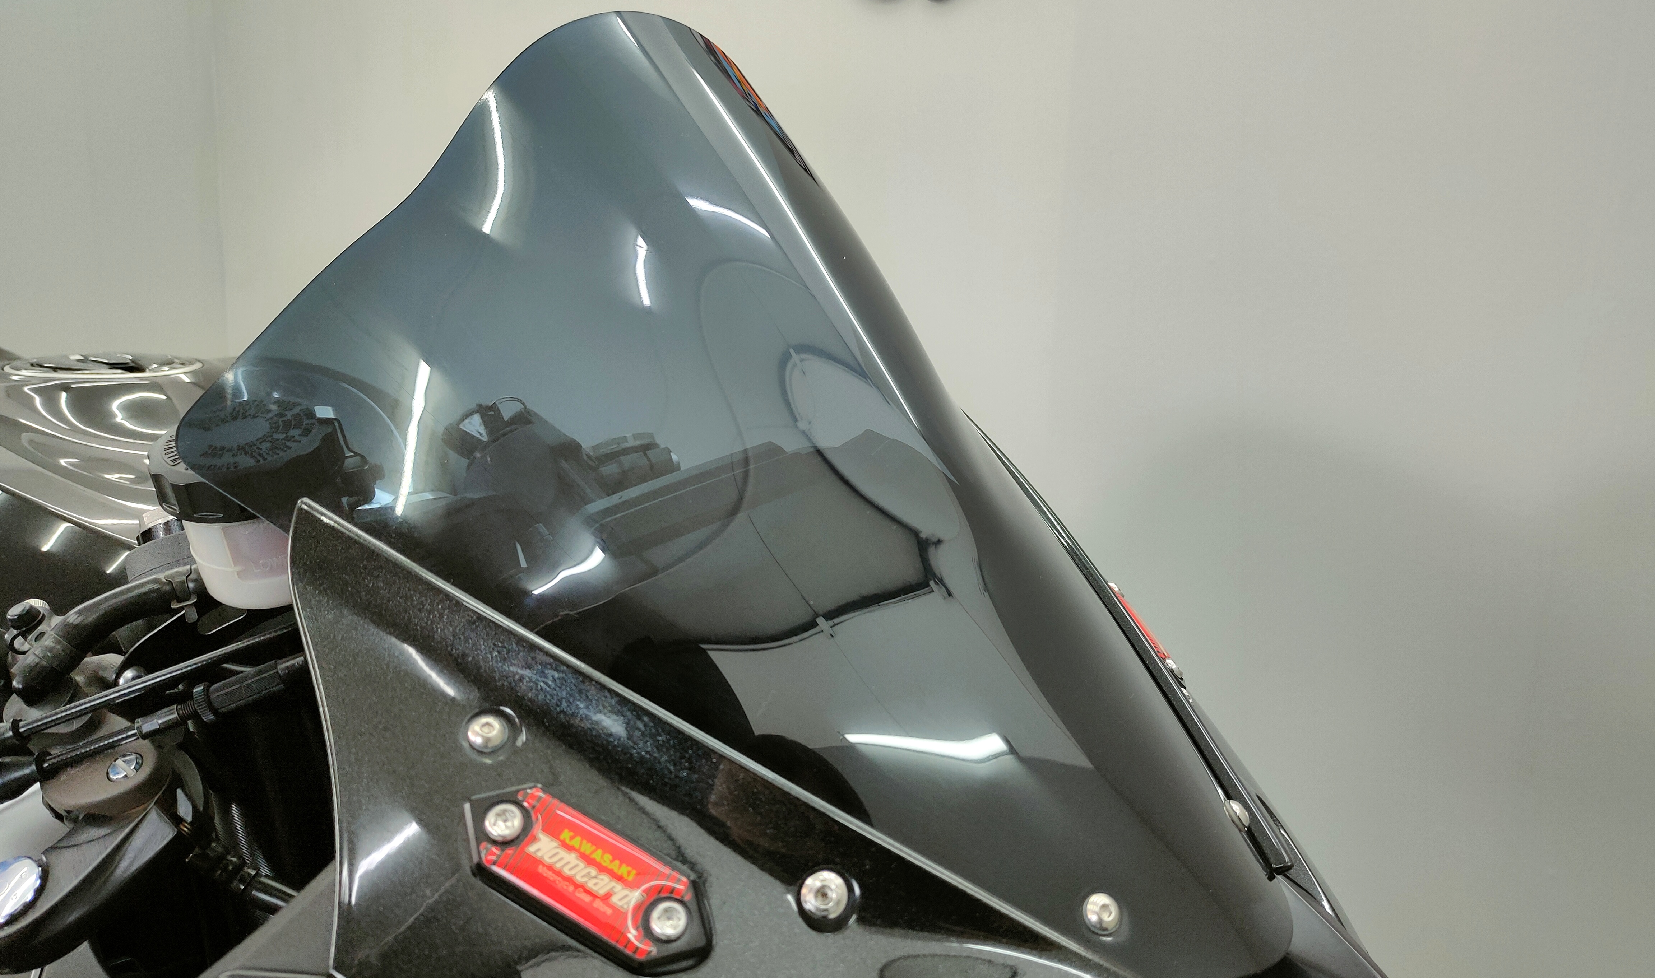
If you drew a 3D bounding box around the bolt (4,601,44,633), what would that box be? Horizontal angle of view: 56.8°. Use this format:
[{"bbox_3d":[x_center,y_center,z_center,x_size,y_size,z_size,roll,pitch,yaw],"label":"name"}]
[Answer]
[{"bbox_3d":[-0.273,0.044,0.520,0.010,0.008,0.010,-31,35,-14],"label":"bolt"}]

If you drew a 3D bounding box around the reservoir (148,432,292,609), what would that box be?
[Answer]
[{"bbox_3d":[-0.196,0.006,0.531,0.063,0.059,0.063,-15,33,-16],"label":"reservoir"}]

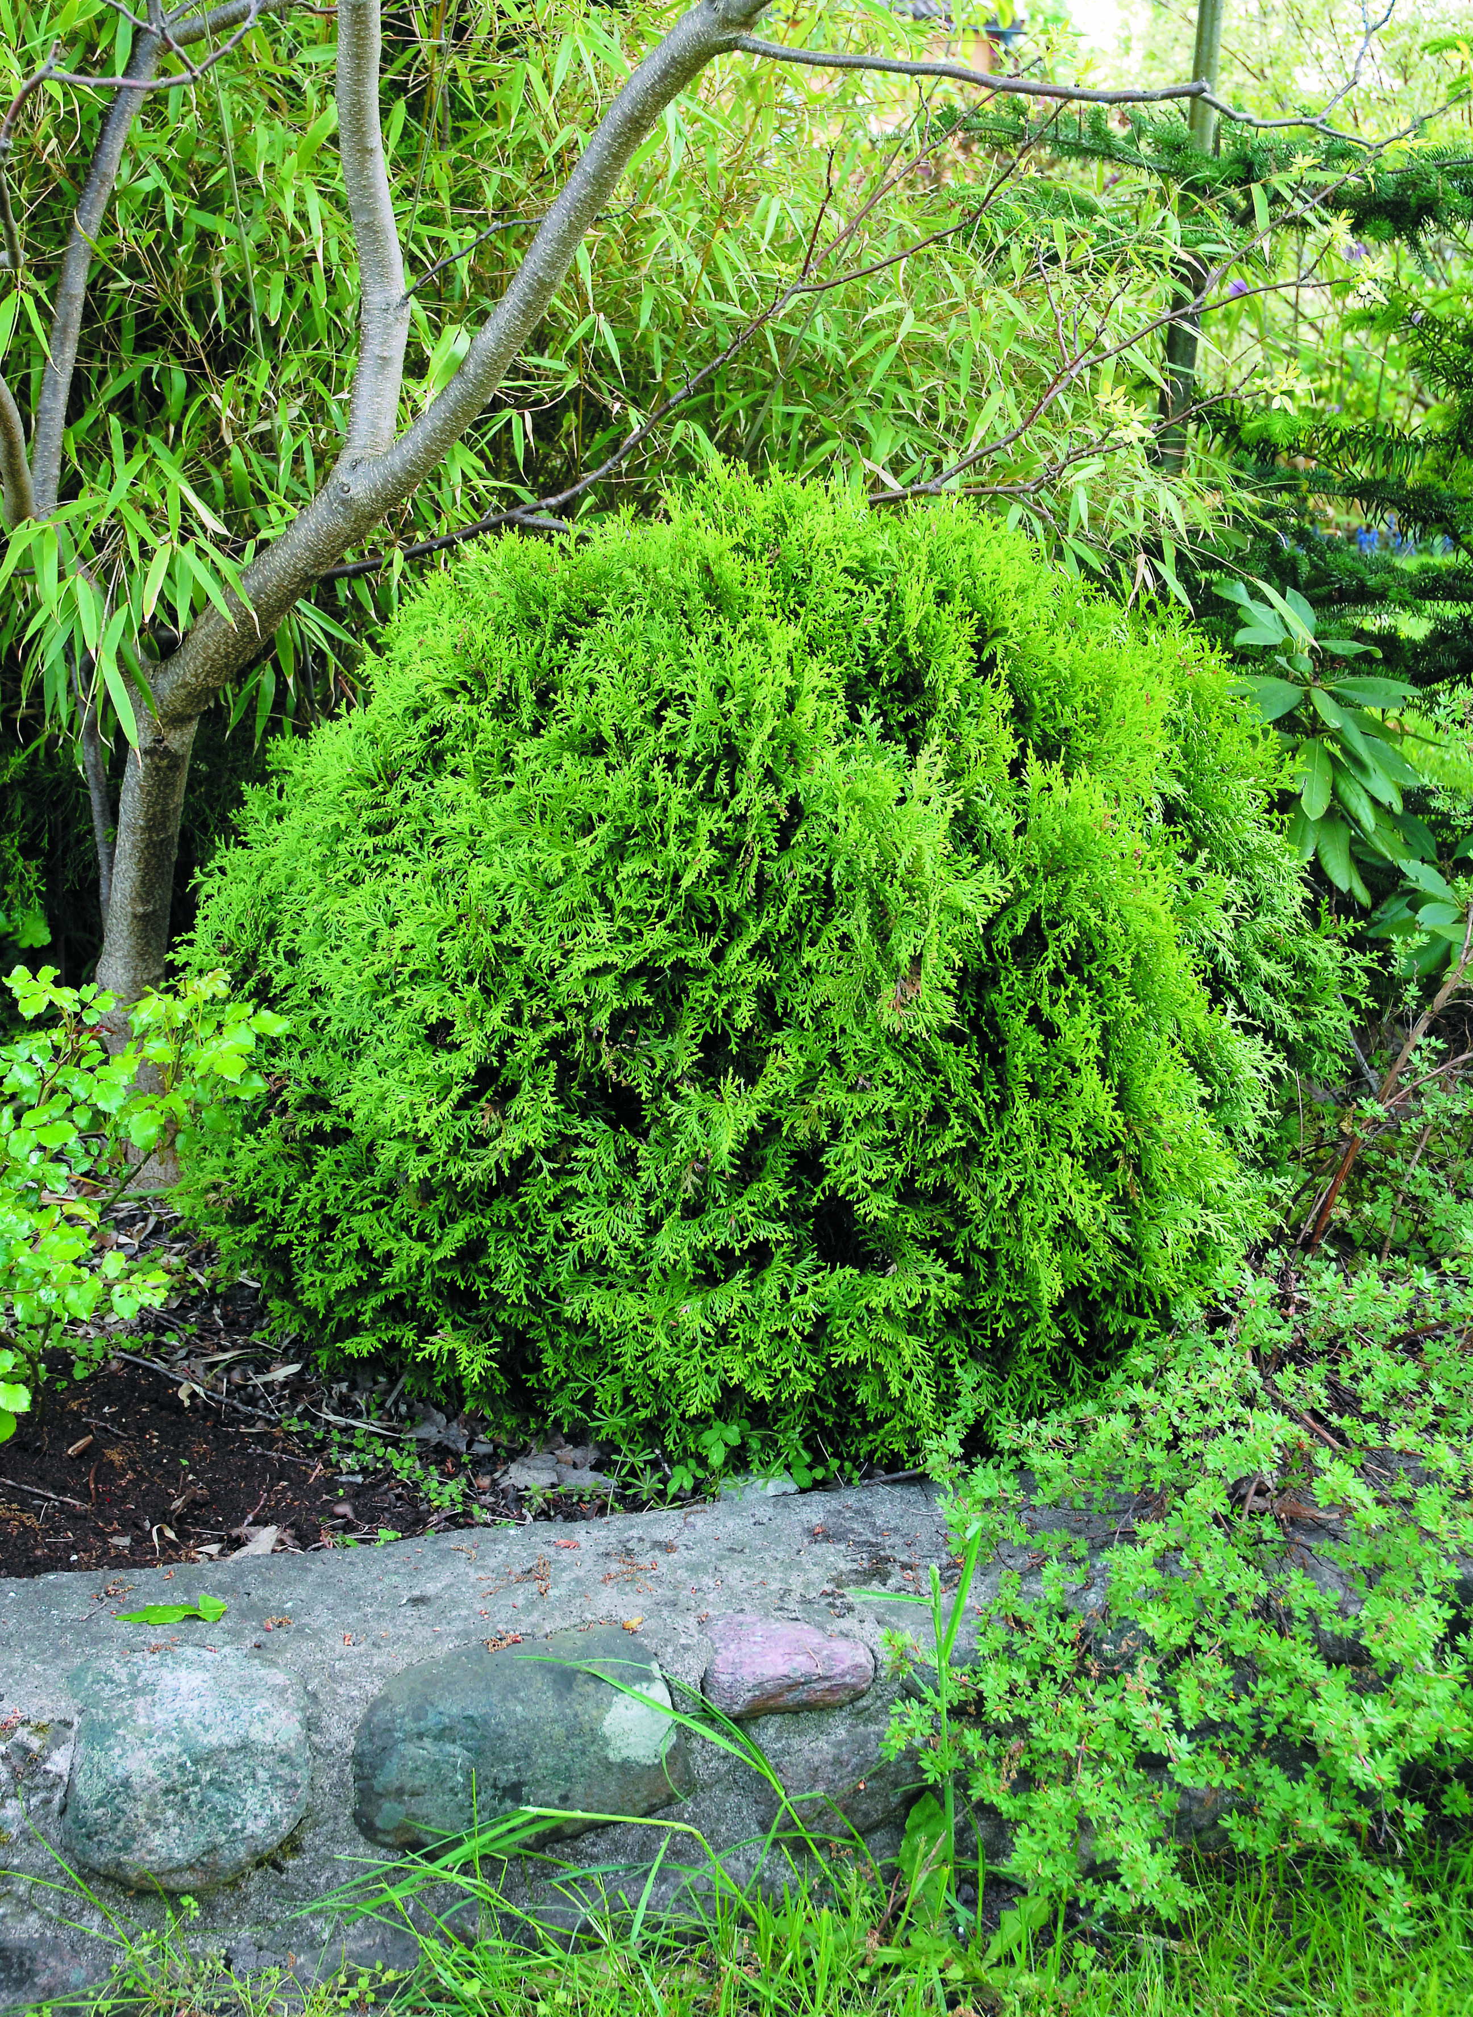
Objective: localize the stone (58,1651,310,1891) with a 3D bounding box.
[{"bbox_3d":[-0.464,0.640,2.210,0.205,0.190,0.165,-4,17,-12],"label":"stone"}]

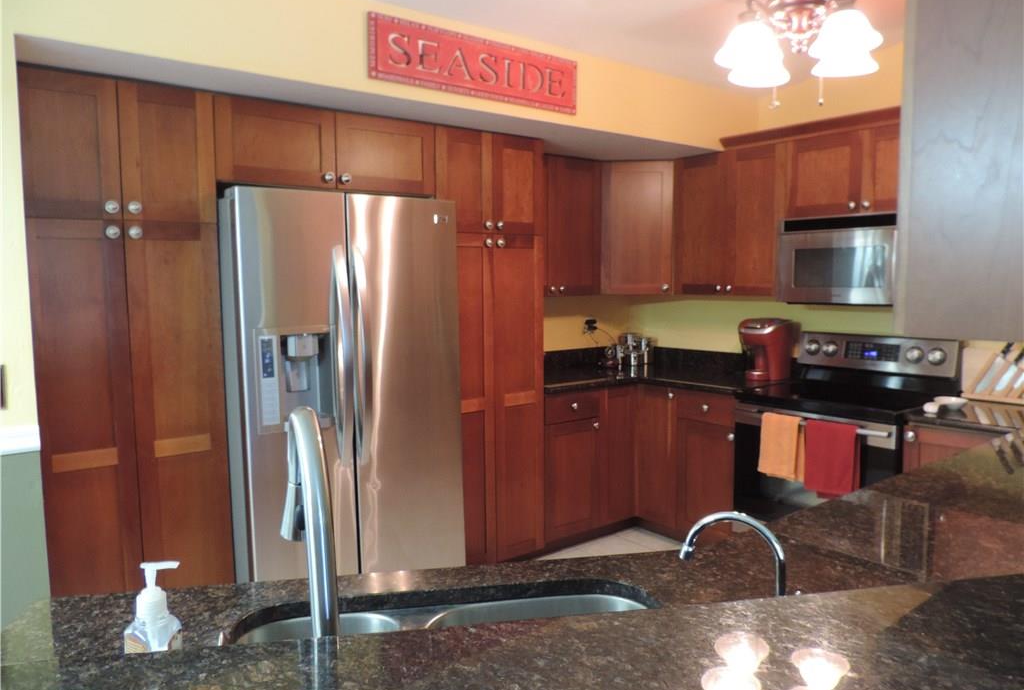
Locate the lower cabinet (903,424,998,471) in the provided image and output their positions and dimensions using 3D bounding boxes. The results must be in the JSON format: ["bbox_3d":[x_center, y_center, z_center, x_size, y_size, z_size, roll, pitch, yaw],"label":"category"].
[{"bbox_3d":[1.899,0.704,2.837,0.580,0.783,0.420,-4,6,-36],"label":"lower cabinet"}]

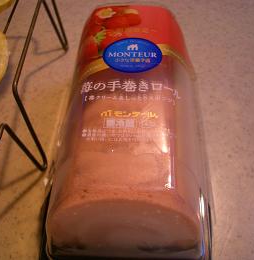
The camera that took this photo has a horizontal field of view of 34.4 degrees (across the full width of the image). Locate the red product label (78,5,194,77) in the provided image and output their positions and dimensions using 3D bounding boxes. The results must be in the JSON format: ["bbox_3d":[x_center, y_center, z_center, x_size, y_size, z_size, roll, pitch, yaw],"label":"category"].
[{"bbox_3d":[0.008,-0.056,0.274,0.083,0.028,0.072,2,49,2],"label":"red product label"}]

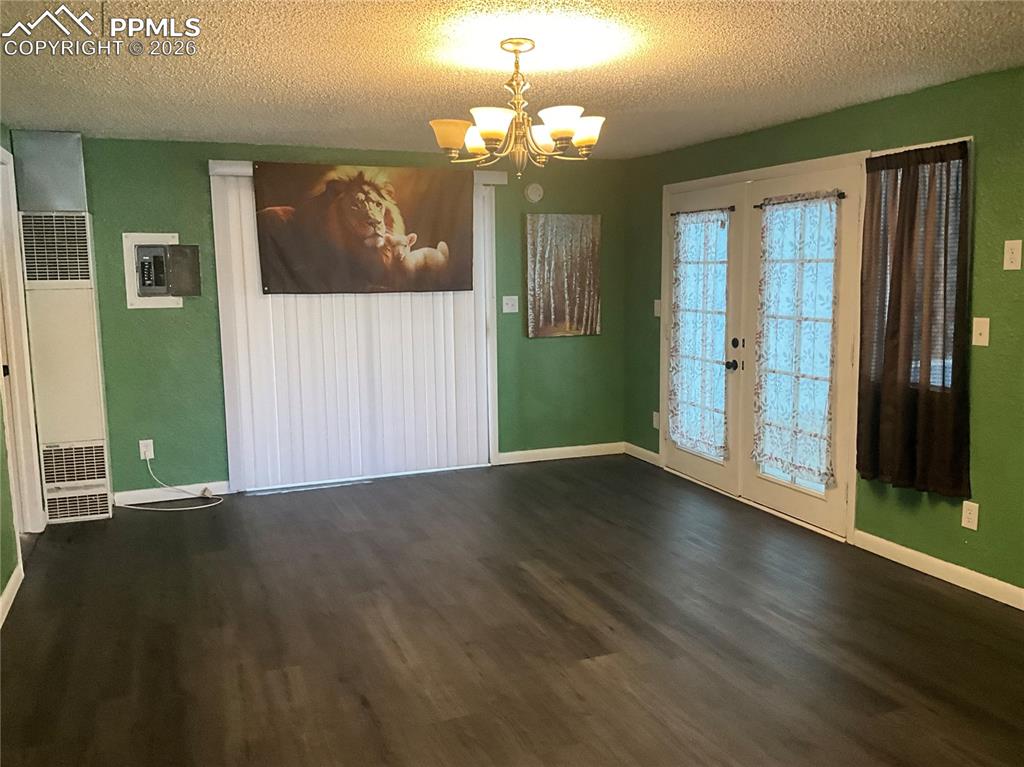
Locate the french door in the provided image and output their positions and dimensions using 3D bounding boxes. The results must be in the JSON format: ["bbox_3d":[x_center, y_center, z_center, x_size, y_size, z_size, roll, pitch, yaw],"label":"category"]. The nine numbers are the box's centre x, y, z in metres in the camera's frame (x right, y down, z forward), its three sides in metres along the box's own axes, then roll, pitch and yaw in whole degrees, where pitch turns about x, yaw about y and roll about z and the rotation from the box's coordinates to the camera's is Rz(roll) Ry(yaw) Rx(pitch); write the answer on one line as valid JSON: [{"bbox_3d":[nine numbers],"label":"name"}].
[{"bbox_3d":[1.552,-0.281,5.631,0.105,2.123,1.976,-4,8,-22],"label":"french door"}]

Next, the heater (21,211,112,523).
[{"bbox_3d":[-2.796,-0.103,5.425,0.370,1.913,0.322,-4,8,-22],"label":"heater"}]

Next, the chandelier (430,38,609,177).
[{"bbox_3d":[0.025,-1.042,3.265,0.663,0.511,0.663,-1,8,0],"label":"chandelier"}]

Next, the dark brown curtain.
[{"bbox_3d":[1.996,-0.315,4.325,0.060,1.682,0.646,-4,8,-22],"label":"dark brown curtain"}]

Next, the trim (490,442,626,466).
[{"bbox_3d":[0.393,0.573,7.005,1.149,0.088,0.012,-4,8,-22],"label":"trim"}]

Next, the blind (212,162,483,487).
[{"bbox_3d":[-1.083,-0.388,6.206,1.931,2.163,0.090,-4,8,-22],"label":"blind"}]

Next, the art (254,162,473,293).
[{"bbox_3d":[-1.002,-1.091,6.105,1.537,0.884,0.020,-4,8,-22],"label":"art"}]

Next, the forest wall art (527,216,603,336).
[{"bbox_3d":[0.419,-0.848,6.820,0.649,0.963,0.032,-4,8,-22],"label":"forest wall art"}]

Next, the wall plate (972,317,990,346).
[{"bbox_3d":[2.132,-0.233,3.896,0.010,0.128,0.083,-4,8,-22],"label":"wall plate"}]

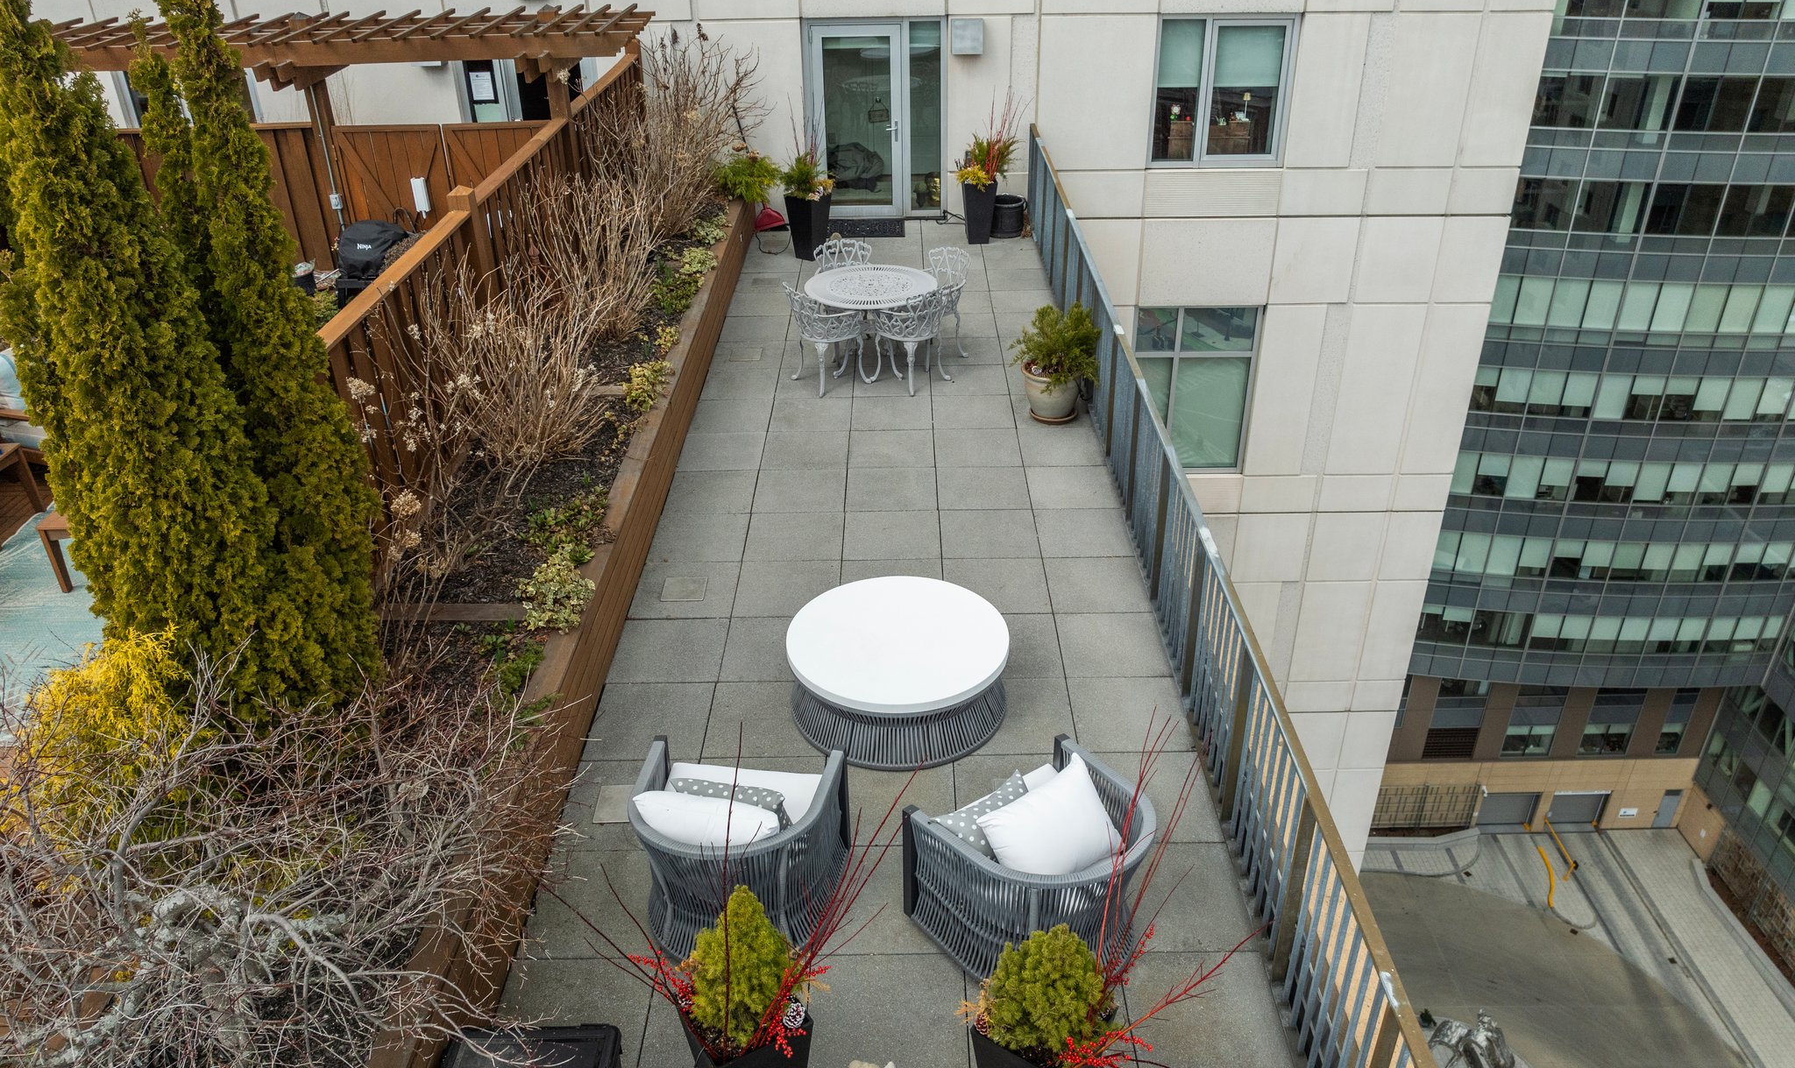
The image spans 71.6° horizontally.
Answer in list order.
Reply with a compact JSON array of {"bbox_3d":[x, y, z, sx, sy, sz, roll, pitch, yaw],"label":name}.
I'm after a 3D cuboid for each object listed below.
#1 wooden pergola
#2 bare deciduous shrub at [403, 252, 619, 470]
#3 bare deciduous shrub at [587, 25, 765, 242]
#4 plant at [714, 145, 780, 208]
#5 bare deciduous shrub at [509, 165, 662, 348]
[{"bbox_3d":[-4.712,-3.403,10.821,4.900,2.080,1.680,-1,30,1],"label":"wooden pergola"},{"bbox_3d":[-2.267,-1.010,7.587,1.020,1.200,1.000,-1,30,1],"label":"bare deciduous shrub"},{"bbox_3d":[-2.060,-3.816,11.822,1.550,1.850,1.500,-1,30,1],"label":"bare deciduous shrub"},{"bbox_3d":[-1.548,-3.747,12.902,0.660,0.600,0.620,-1,30,1],"label":"plant"},{"bbox_3d":[-2.271,-2.123,9.416,0.970,1.280,0.980,-1,30,1],"label":"bare deciduous shrub"}]

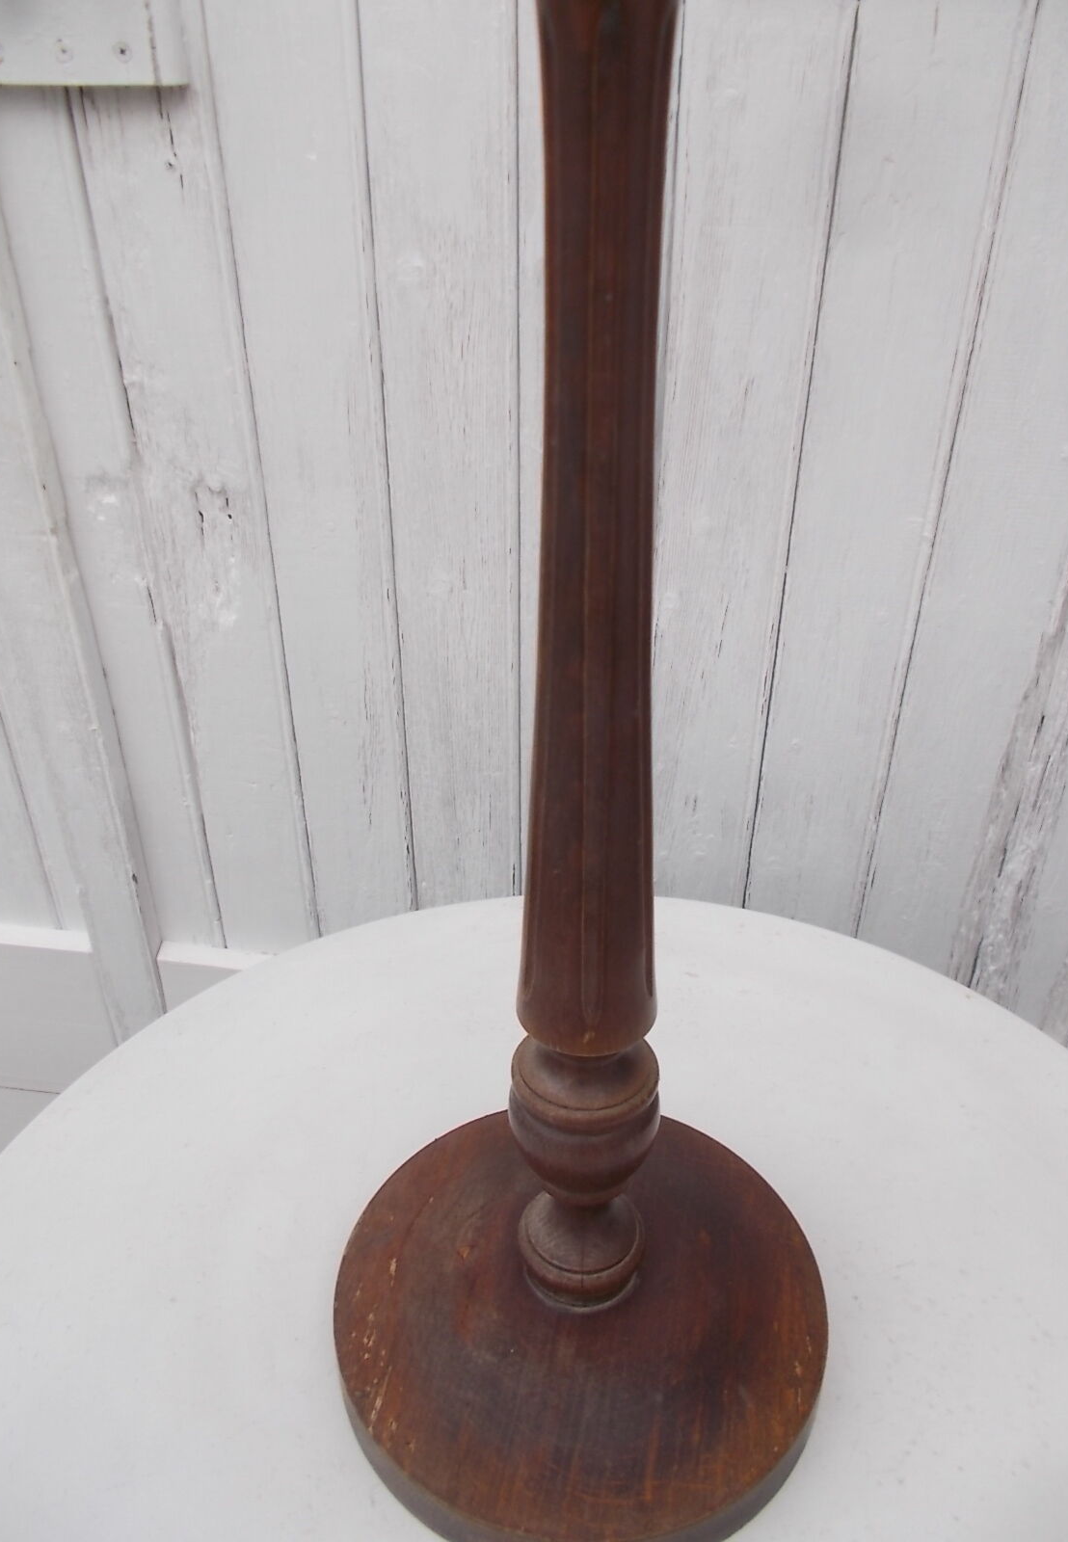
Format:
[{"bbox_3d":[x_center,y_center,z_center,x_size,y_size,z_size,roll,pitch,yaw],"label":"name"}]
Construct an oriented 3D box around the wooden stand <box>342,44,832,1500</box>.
[{"bbox_3d":[0.020,-0.003,0.389,0.220,0.594,0.220,0,30,0],"label":"wooden stand"}]

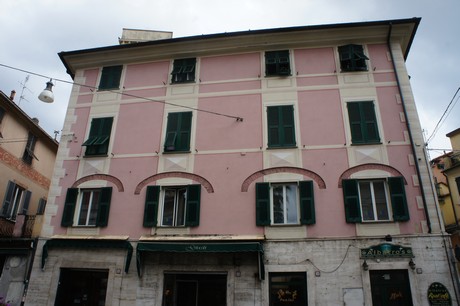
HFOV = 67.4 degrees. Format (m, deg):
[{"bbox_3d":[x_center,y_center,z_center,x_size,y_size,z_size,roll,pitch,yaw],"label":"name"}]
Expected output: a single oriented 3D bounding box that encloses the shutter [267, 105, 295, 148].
[{"bbox_3d":[2.054,-1.092,13.862,1.095,1.897,0.120,-3,-23,8],"label":"shutter"}]

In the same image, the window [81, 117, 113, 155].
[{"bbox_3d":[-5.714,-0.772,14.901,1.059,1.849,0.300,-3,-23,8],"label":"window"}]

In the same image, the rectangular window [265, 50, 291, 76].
[{"bbox_3d":[2.072,-3.960,15.055,1.081,1.339,0.200,-3,-23,8],"label":"rectangular window"}]

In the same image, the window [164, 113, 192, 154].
[{"bbox_3d":[-2.173,-0.916,14.454,1.113,1.885,0.150,-3,-23,8],"label":"window"}]

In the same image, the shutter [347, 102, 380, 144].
[{"bbox_3d":[5.181,-1.202,13.391,1.049,1.885,0.120,-3,-23,8],"label":"shutter"}]

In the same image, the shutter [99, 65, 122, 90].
[{"bbox_3d":[-5.612,-3.545,16.183,1.032,1.352,0.120,-3,-23,8],"label":"shutter"}]

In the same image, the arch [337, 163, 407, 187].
[{"bbox_3d":[5.124,0.790,12.547,2.388,0.891,0.100,-3,-23,8],"label":"arch"}]

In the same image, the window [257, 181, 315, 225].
[{"bbox_3d":[1.974,1.807,12.380,2.070,1.574,0.200,-3,-22,8],"label":"window"}]

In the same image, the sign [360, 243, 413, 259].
[{"bbox_3d":[5.116,3.194,11.250,1.630,0.460,0.100,-3,-22,8],"label":"sign"}]

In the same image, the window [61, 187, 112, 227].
[{"bbox_3d":[-5.581,2.122,13.471,1.882,1.556,0.200,-3,-22,8],"label":"window"}]

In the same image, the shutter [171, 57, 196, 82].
[{"bbox_3d":[-2.029,-3.634,15.254,1.070,1.353,0.240,-3,-22,8],"label":"shutter"}]

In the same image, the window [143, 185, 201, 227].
[{"bbox_3d":[-2.147,1.995,12.968,2.124,1.599,0.200,-3,-22,8],"label":"window"}]

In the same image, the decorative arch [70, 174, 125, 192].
[{"bbox_3d":[-5.386,1.228,14.100,2.317,0.811,0.100,-3,-23,8],"label":"decorative arch"}]

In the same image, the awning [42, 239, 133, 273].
[{"bbox_3d":[-5.162,3.726,12.501,3.360,1.090,0.450,-3,-22,8],"label":"awning"}]

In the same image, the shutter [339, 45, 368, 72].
[{"bbox_3d":[5.066,-3.897,14.205,1.058,1.310,0.260,-3,-22,8],"label":"shutter"}]

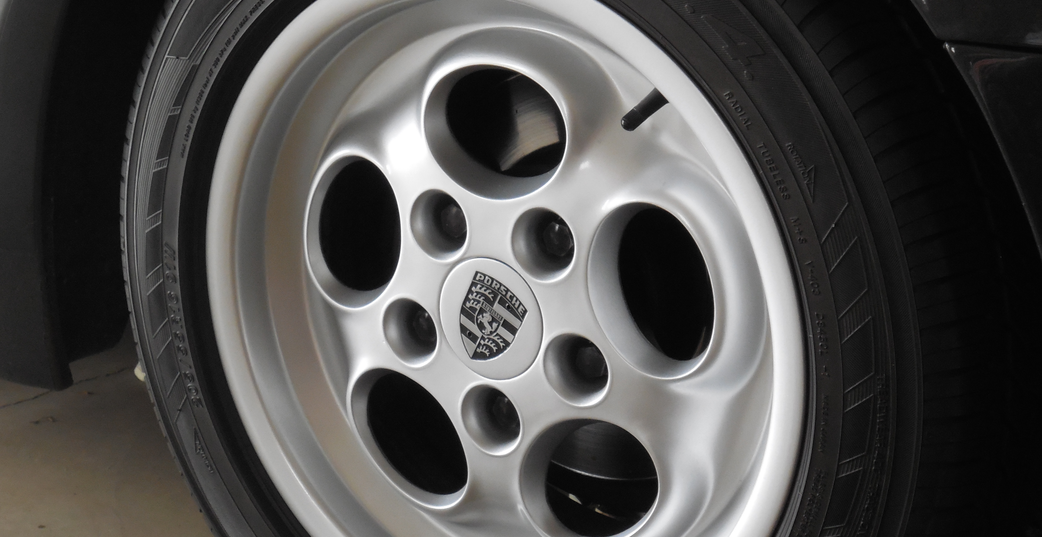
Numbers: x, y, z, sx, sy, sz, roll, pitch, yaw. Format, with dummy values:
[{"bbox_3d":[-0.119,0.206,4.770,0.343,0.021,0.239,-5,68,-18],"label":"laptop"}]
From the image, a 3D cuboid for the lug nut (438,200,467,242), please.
[{"bbox_3d":[-0.035,-0.032,1.180,0.025,0.025,0.024,11,20,33],"label":"lug nut"}]

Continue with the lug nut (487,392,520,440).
[{"bbox_3d":[-0.003,0.087,1.192,0.025,0.025,0.024,11,20,33],"label":"lug nut"}]

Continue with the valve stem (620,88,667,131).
[{"bbox_3d":[0.073,-0.091,1.060,0.036,0.012,0.012,-41,27,-8],"label":"valve stem"}]

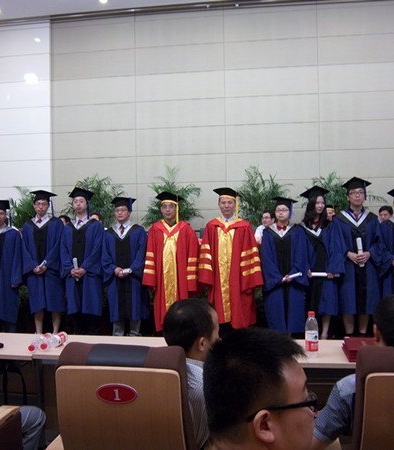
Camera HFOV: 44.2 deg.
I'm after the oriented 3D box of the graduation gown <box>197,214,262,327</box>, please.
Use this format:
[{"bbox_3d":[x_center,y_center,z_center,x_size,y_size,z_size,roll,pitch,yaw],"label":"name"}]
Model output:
[{"bbox_3d":[0.397,0.563,5.750,0.770,1.330,0.440,-1,-2,7],"label":"graduation gown"}]

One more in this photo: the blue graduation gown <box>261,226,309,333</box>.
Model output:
[{"bbox_3d":[1.043,0.639,5.800,0.568,1.291,0.400,-1,0,10],"label":"blue graduation gown"}]

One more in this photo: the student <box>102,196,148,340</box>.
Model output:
[{"bbox_3d":[-0.877,0.509,5.950,0.590,1.700,0.420,-1,-2,0],"label":"student"}]

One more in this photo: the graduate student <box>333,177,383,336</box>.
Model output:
[{"bbox_3d":[1.840,0.373,5.530,0.580,1.840,0.420,-1,0,13],"label":"graduate student"}]

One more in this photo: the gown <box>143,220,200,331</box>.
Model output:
[{"bbox_3d":[-0.307,0.615,5.850,0.670,1.330,0.420,-1,-2,2],"label":"gown"}]

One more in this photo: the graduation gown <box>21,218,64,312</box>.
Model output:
[{"bbox_3d":[-1.828,0.482,5.780,0.530,1.167,0.380,-1,0,1],"label":"graduation gown"}]

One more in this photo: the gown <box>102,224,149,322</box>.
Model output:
[{"bbox_3d":[-0.882,0.603,6.030,0.584,1.218,0.420,-1,0,8],"label":"gown"}]

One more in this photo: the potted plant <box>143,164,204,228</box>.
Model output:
[{"bbox_3d":[-0.444,-0.122,8.800,1.120,1.950,1.100,-1,0,8],"label":"potted plant"}]

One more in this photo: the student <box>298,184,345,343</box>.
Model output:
[{"bbox_3d":[1.438,0.442,5.650,0.580,1.740,0.440,-1,-2,12],"label":"student"}]

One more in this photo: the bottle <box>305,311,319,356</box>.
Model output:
[{"bbox_3d":[0.589,0.554,2.480,0.066,0.228,0.066,-1,0,8],"label":"bottle"}]

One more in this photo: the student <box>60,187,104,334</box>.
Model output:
[{"bbox_3d":[-1.442,0.456,6.100,0.547,1.867,0.450,-1,0,4],"label":"student"}]

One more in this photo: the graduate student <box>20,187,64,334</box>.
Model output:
[{"bbox_3d":[-1.828,0.465,5.780,0.530,1.751,0.420,-1,0,1],"label":"graduate student"}]

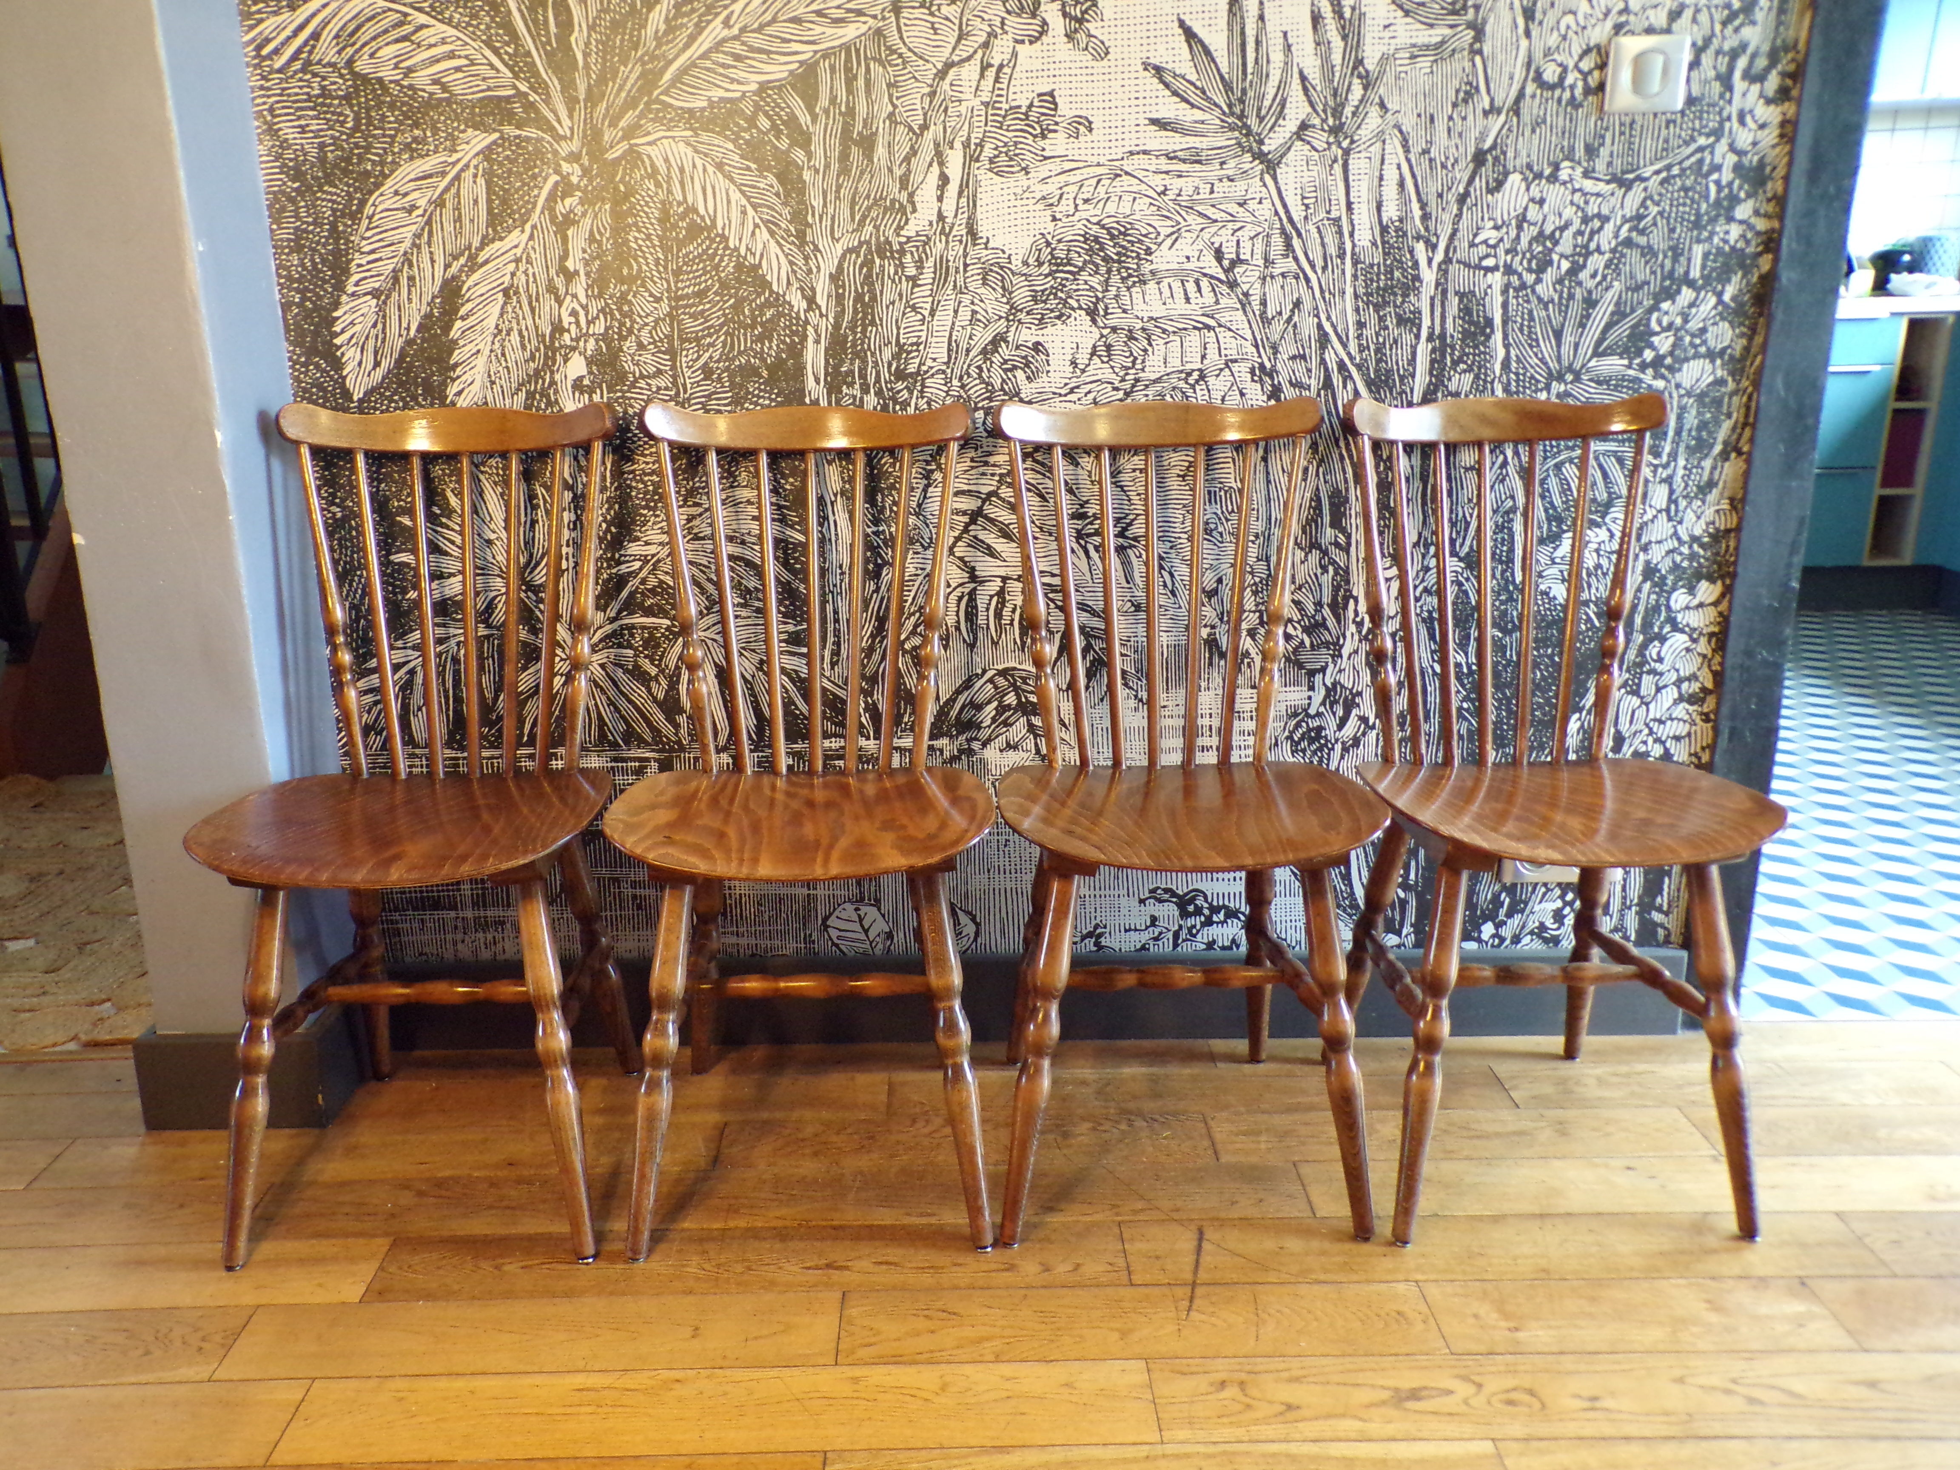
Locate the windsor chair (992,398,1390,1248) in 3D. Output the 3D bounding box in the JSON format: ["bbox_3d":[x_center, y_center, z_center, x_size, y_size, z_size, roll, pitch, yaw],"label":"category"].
[{"bbox_3d":[0.221,0.077,1.803,0.430,0.864,0.468,-1,17,-2],"label":"windsor chair"}]

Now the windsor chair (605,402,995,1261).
[{"bbox_3d":[-0.192,0.084,1.787,0.430,0.864,0.468,-1,17,-2],"label":"windsor chair"}]

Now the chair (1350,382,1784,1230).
[{"bbox_3d":[0.637,0.075,1.804,0.430,0.864,0.468,-1,17,-2],"label":"chair"}]

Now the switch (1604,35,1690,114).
[{"bbox_3d":[0.762,-0.753,1.806,0.083,0.082,0.012,-1,17,-1],"label":"switch"}]

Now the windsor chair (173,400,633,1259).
[{"bbox_3d":[-0.615,0.089,1.778,0.430,0.864,0.468,-1,17,-1],"label":"windsor chair"}]

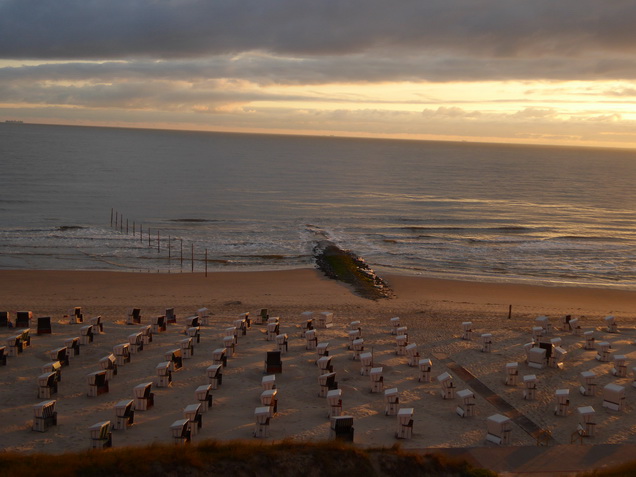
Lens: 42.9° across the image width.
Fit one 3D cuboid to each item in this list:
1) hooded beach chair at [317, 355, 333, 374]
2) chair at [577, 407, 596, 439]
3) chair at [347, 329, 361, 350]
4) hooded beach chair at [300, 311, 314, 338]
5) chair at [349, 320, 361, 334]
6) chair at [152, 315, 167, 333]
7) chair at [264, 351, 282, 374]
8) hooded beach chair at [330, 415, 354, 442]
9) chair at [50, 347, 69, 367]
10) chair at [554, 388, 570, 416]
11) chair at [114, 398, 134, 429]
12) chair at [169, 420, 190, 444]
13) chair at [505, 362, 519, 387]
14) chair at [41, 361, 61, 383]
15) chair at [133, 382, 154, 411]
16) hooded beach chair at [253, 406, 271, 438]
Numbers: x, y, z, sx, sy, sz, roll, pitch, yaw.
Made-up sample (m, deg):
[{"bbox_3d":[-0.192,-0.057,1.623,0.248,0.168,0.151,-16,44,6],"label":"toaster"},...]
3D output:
[{"bbox_3d":[0.605,10.526,67.221,1.000,1.520,1.200,5,8,19],"label":"hooded beach chair"},{"bbox_3d":[18.479,12.674,55.614,1.000,1.650,1.200,3,7,6],"label":"chair"},{"bbox_3d":[3.497,9.944,79.670,1.000,1.650,1.170,3,7,7],"label":"chair"},{"bbox_3d":[-0.993,9.234,82.525,0.970,1.600,1.200,5,8,22],"label":"hooded beach chair"},{"bbox_3d":[3.797,9.237,81.232,0.950,1.600,1.200,4,7,9],"label":"chair"},{"bbox_3d":[-16.197,8.675,81.946,0.959,1.620,1.210,5,8,21],"label":"chair"},{"bbox_3d":[-3.567,10.115,65.939,1.170,1.570,0.920,1,7,-12],"label":"chair"},{"bbox_3d":[1.574,12.277,52.050,1.170,1.650,1.000,0,8,-19],"label":"hooded beach chair"},{"bbox_3d":[-21.004,9.726,65.813,0.950,1.600,1.200,5,8,18],"label":"chair"},{"bbox_3d":[17.378,11.633,57.392,0.950,1.600,1.200,4,8,14],"label":"chair"},{"bbox_3d":[-12.768,11.636,53.298,0.970,1.600,1.200,3,7,7],"label":"chair"},{"bbox_3d":[-8.469,12.057,49.842,1.000,1.650,1.170,4,7,12],"label":"chair"},{"bbox_3d":[15.386,10.656,63.882,0.930,1.590,1.220,5,8,17],"label":"chair"},{"bbox_3d":[-20.144,10.224,61.123,0.950,1.600,1.200,4,7,11],"label":"chair"},{"bbox_3d":[-11.849,10.715,55.157,0.950,1.600,1.200,4,7,13],"label":"chair"},{"bbox_3d":[-3.482,11.569,51.176,0.950,1.600,1.200,2,7,1],"label":"hooded beach chair"}]

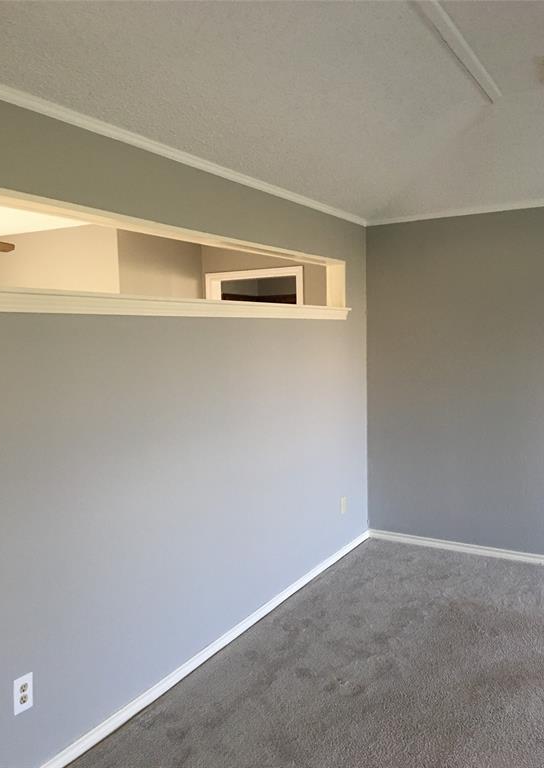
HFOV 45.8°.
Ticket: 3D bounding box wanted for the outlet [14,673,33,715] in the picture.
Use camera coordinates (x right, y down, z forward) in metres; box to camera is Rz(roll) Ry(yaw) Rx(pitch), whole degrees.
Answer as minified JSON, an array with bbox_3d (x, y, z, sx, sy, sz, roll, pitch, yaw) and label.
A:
[{"bbox_3d":[-0.841,1.053,2.187,0.009,0.122,0.075,2,5,30],"label":"outlet"}]

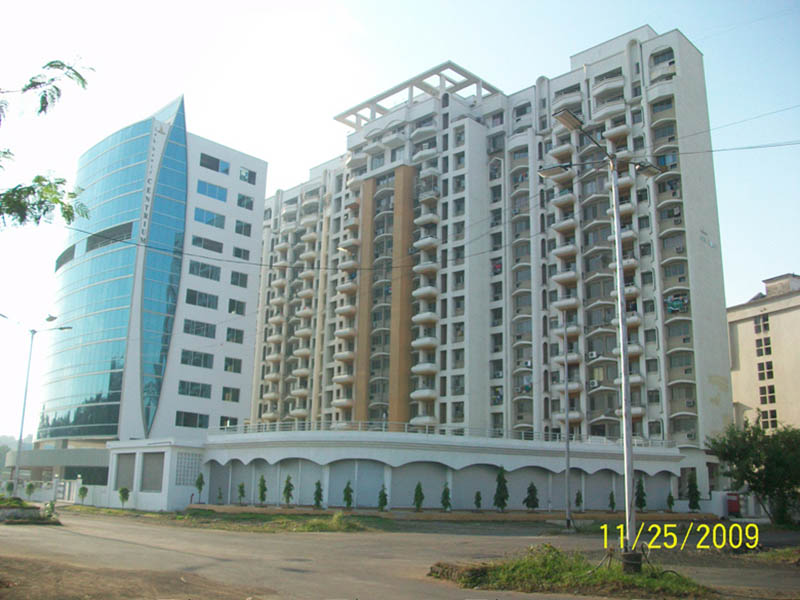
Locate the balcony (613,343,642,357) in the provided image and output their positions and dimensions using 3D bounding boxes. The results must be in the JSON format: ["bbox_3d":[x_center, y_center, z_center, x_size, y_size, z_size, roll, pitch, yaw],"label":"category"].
[{"bbox_3d":[22.486,4.917,73.662,1.650,1.170,2.700,14,-18,-43],"label":"balcony"}]

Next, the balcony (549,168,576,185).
[{"bbox_3d":[18.488,-13.764,83.829,1.200,1.050,2.800,15,-19,-43],"label":"balcony"}]

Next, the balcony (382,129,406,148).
[{"bbox_3d":[-0.664,-20.592,95.167,2.650,1.050,1.500,-12,-20,43],"label":"balcony"}]

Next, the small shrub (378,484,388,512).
[{"bbox_3d":[-1.223,14.269,53.311,0.670,1.879,0.670,2,-15,-1],"label":"small shrub"}]

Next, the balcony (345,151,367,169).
[{"bbox_3d":[-6.203,-19.087,100.168,3.417,1.300,1.300,-12,-20,43],"label":"balcony"}]

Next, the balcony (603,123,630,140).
[{"bbox_3d":[22.782,-17.544,77.457,1.200,1.000,2.800,14,-19,-43],"label":"balcony"}]

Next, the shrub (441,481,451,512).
[{"bbox_3d":[3.377,14.478,54.302,0.683,2.093,0.683,1,-15,4],"label":"shrub"}]

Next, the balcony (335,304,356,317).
[{"bbox_3d":[-6.723,1.525,94.818,2.500,1.080,1.550,-12,-20,43],"label":"balcony"}]

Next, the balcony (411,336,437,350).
[{"bbox_3d":[2.877,5.179,85.314,1.200,1.050,3.000,15,-19,-43],"label":"balcony"}]

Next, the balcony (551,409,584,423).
[{"bbox_3d":[17.156,11.903,75.428,1.200,1.000,3.050,14,-19,-43],"label":"balcony"}]

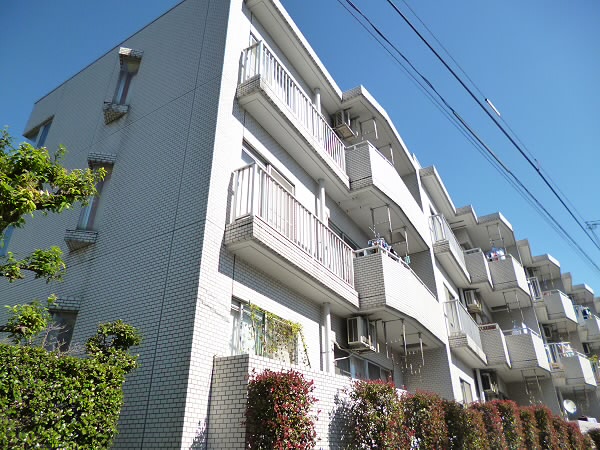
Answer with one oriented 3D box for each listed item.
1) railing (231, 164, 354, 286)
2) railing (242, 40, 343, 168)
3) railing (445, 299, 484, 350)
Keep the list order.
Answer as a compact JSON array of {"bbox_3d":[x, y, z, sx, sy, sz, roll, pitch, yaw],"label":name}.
[{"bbox_3d":[0.073,0.292,7.486,0.430,0.934,3.580,-17,-33,26],"label":"railing"},{"bbox_3d":[0.040,-2.171,8.857,0.430,0.926,3.590,-17,-33,26],"label":"railing"},{"bbox_3d":[5.154,3.264,12.897,0.450,0.920,3.210,-16,-33,27],"label":"railing"}]

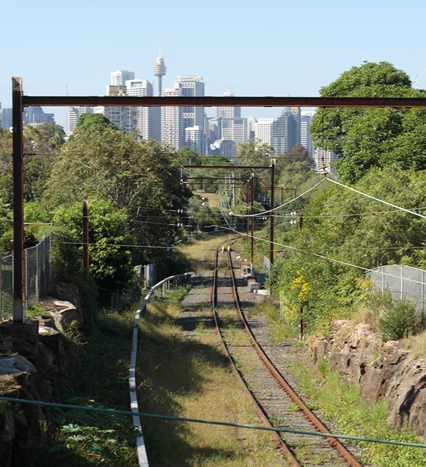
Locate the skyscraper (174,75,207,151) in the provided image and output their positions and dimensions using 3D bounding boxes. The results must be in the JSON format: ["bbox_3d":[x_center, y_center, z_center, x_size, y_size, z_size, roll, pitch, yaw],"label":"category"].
[{"bbox_3d":[-38.763,-193.890,2693.953,37.000,178.000,42.000,1,3,17],"label":"skyscraper"}]

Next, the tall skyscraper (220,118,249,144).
[{"bbox_3d":[45.942,-185.207,3194.709,50.000,125.000,34.000,1,3,17],"label":"tall skyscraper"}]

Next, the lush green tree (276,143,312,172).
[{"bbox_3d":[13.690,-12.522,250.000,6.180,5.340,6.000,0,3,3],"label":"lush green tree"}]

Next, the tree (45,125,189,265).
[{"bbox_3d":[-6.563,-2.292,104.000,10.000,10.560,9.500,0,3,-4],"label":"tree"}]

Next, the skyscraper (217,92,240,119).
[{"bbox_3d":[38.678,-243.054,3612.770,43.000,200.000,46.000,1,3,17],"label":"skyscraper"}]

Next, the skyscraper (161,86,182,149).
[{"bbox_3d":[-70.368,-174.059,2533.948,29.000,145.000,26.000,1,3,17],"label":"skyscraper"}]

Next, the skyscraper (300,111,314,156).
[{"bbox_3d":[231.034,-227.327,3700.000,34.590,153.200,35.000,0,3,4],"label":"skyscraper"}]

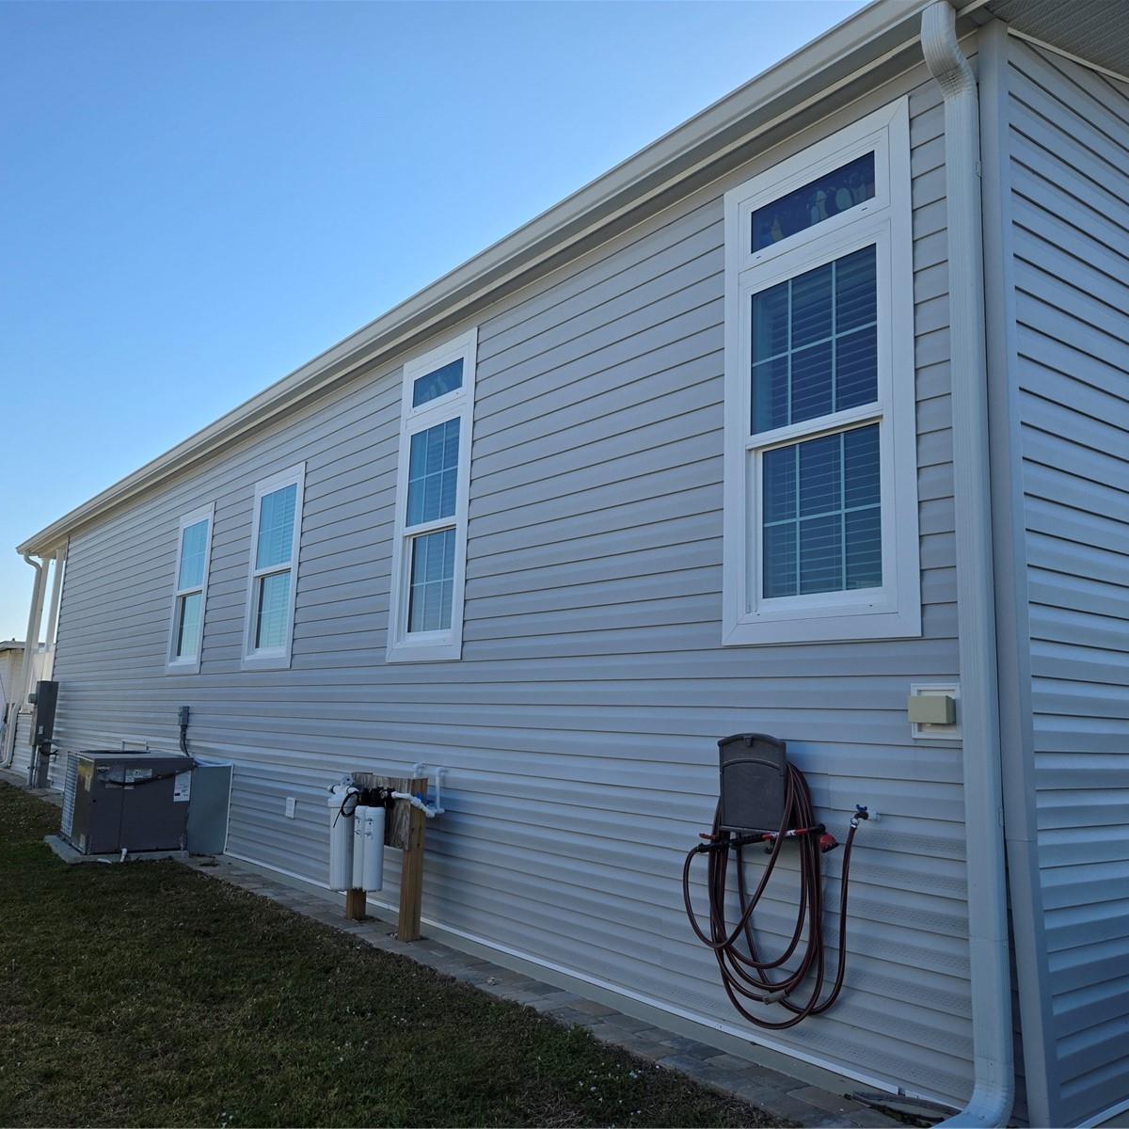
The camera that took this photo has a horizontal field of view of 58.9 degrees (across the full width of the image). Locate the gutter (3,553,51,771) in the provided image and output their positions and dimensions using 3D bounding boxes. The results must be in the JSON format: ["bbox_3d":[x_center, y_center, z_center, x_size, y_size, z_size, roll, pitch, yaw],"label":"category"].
[{"bbox_3d":[-9.112,1.607,16.844,0.214,3.597,0.256,8,-11,-37],"label":"gutter"}]

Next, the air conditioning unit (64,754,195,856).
[{"bbox_3d":[-3.866,2.068,8.800,0.794,0.758,1.152,8,-11,-37],"label":"air conditioning unit"}]

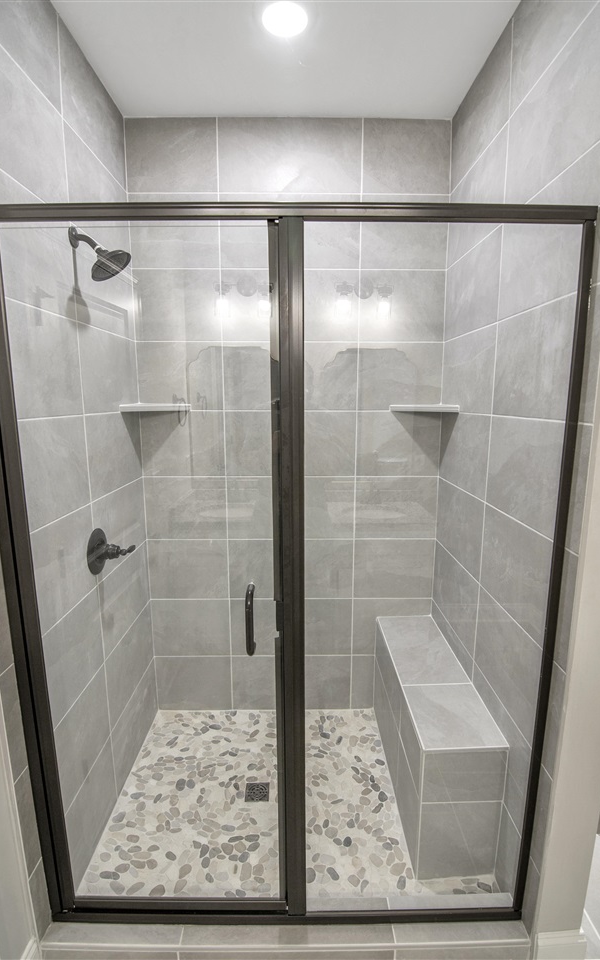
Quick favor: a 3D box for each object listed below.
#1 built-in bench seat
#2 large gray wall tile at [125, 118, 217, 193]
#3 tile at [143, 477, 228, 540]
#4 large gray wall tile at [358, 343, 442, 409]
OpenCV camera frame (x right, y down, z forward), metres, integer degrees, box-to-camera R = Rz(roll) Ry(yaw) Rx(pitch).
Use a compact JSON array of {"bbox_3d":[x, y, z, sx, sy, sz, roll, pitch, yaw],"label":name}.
[{"bbox_3d":[0.523,1.020,1.790,0.266,0.516,0.822,0,10,0],"label":"built-in bench seat"},{"bbox_3d":[-0.543,-1.374,1.813,0.387,0.285,0.012,0,9,-1],"label":"large gray wall tile"},{"bbox_3d":[-0.542,0.138,2.048,0.387,0.305,0.012,0,9,-1],"label":"tile"},{"bbox_3d":[0.463,-0.474,1.970,0.391,0.305,0.012,0,9,-1],"label":"large gray wall tile"}]

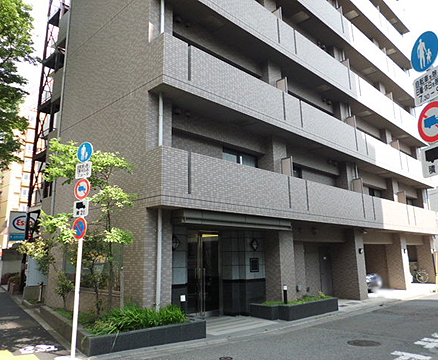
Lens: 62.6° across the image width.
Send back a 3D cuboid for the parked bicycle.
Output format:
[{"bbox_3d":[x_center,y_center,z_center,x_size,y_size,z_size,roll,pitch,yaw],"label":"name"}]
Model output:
[{"bbox_3d":[11.806,5.717,21.893,0.550,1.000,1.700,10,-15,-44],"label":"parked bicycle"}]

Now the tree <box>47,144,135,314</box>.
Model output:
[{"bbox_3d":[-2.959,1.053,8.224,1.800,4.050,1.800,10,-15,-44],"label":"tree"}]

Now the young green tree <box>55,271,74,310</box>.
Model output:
[{"bbox_3d":[-4.155,2.964,9.730,0.500,1.020,0.500,10,-15,-44],"label":"young green tree"}]

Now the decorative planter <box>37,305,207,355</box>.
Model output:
[{"bbox_3d":[-2.621,3.478,8.946,2.500,0.340,4.580,7,-13,-35],"label":"decorative planter"}]

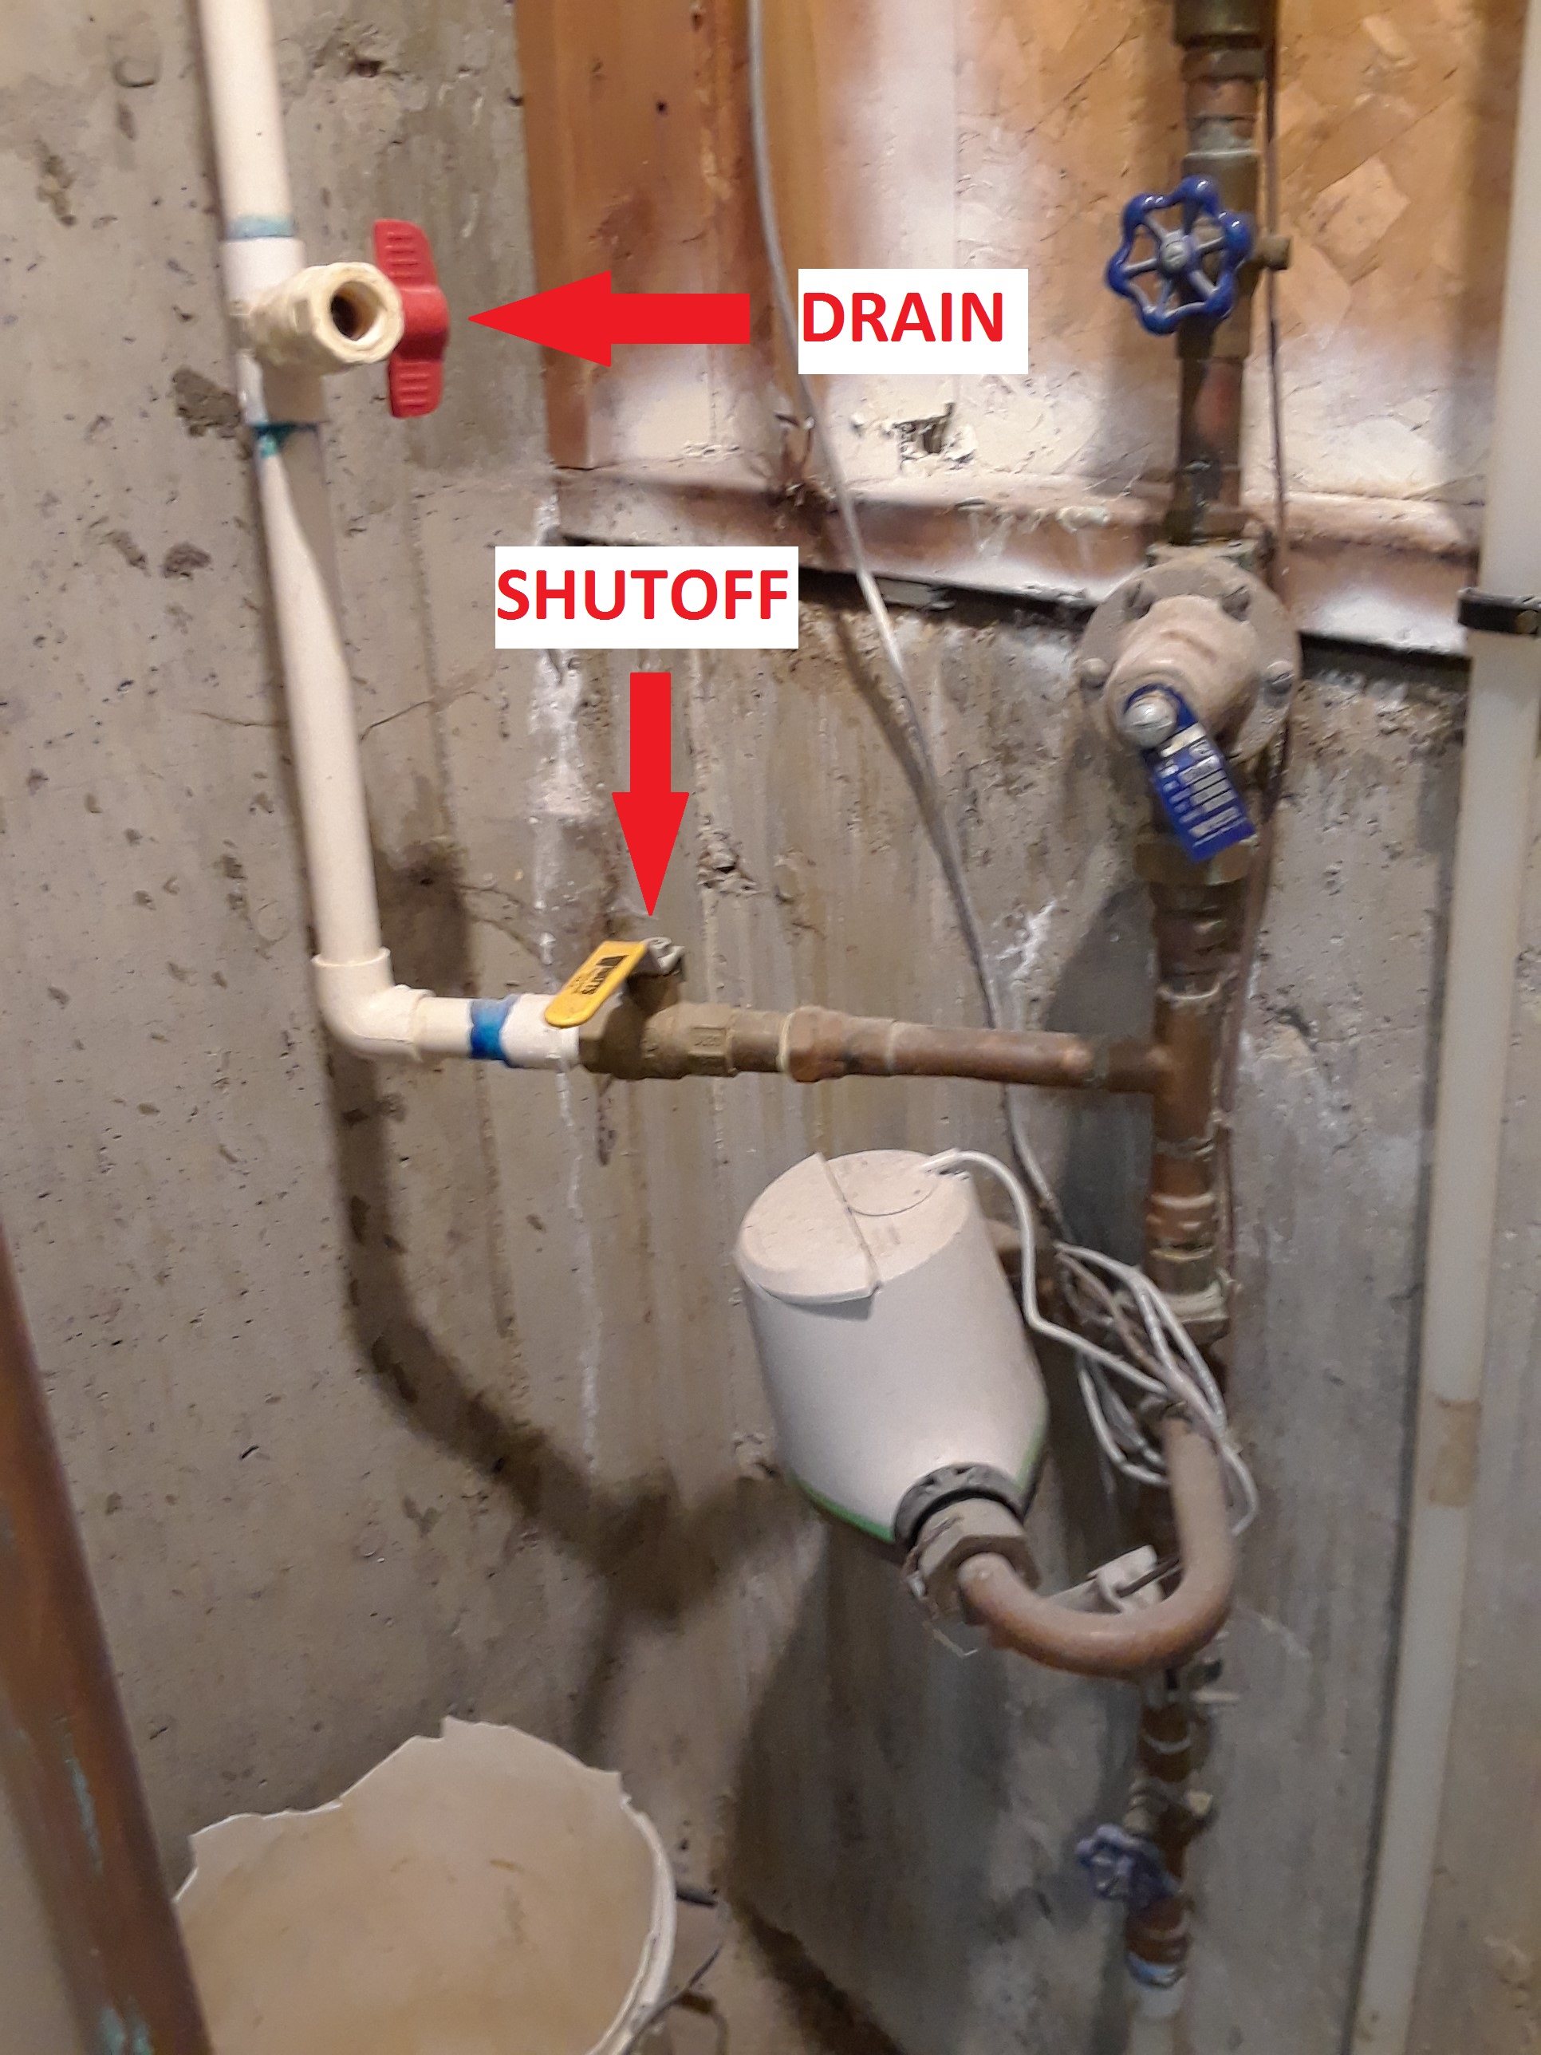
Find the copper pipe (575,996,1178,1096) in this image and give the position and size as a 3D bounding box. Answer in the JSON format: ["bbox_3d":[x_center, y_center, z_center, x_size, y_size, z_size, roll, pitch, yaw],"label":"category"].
[{"bbox_3d":[0.040,0.009,0.764,0.256,0.034,0.034,3,19,12],"label":"copper pipe"}]

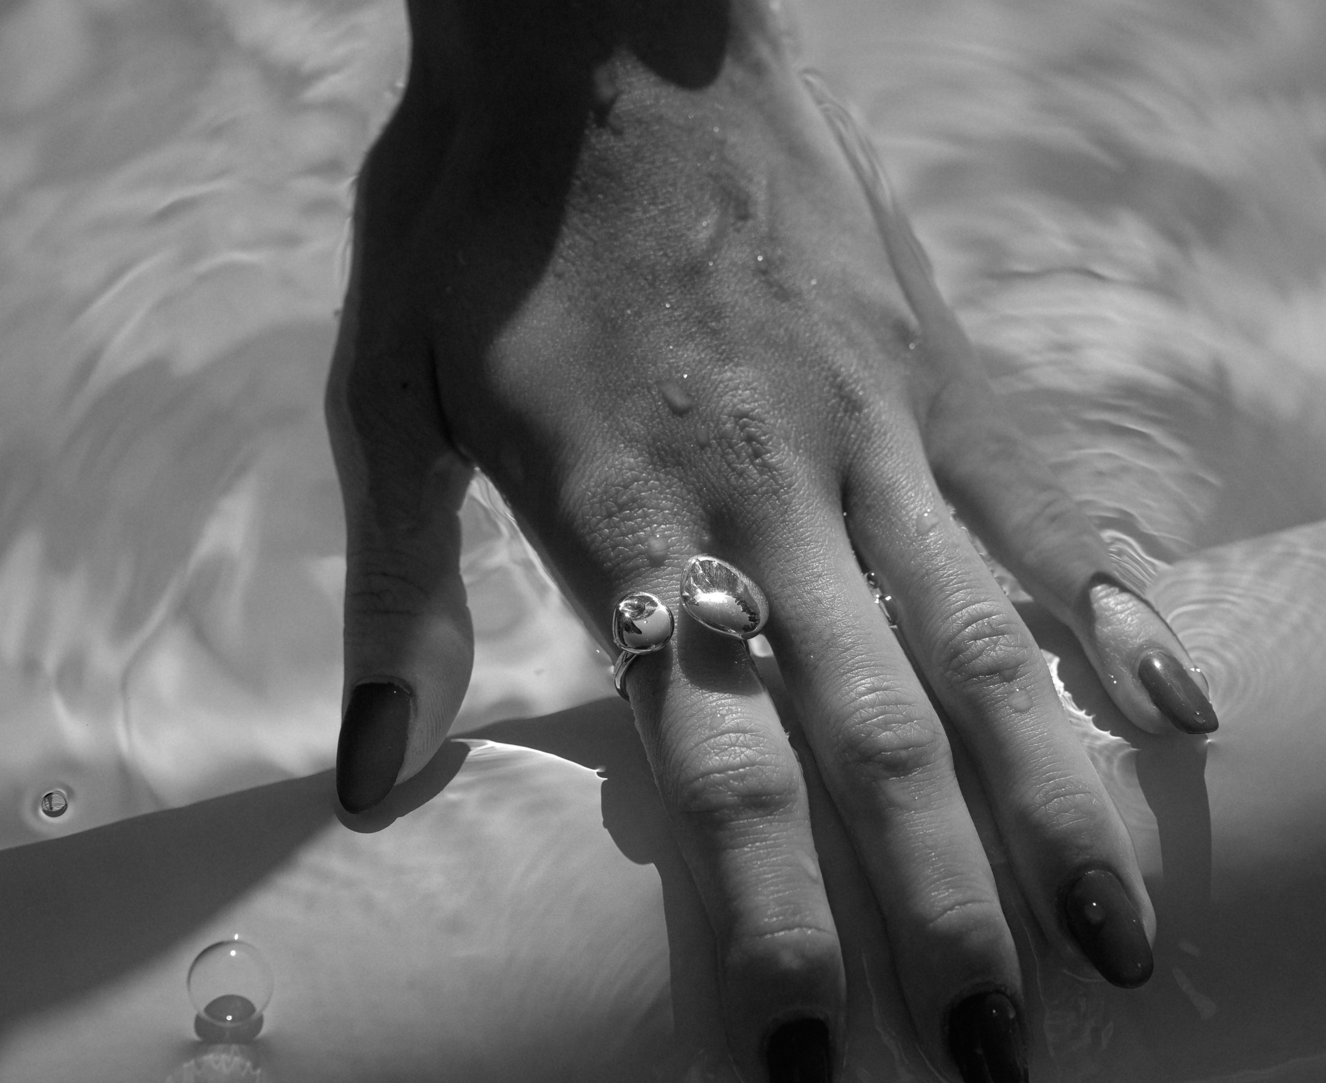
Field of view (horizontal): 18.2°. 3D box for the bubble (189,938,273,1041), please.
[{"bbox_3d":[-0.063,0.065,0.600,0.012,0.011,0.012,-2,52,2],"label":"bubble"}]

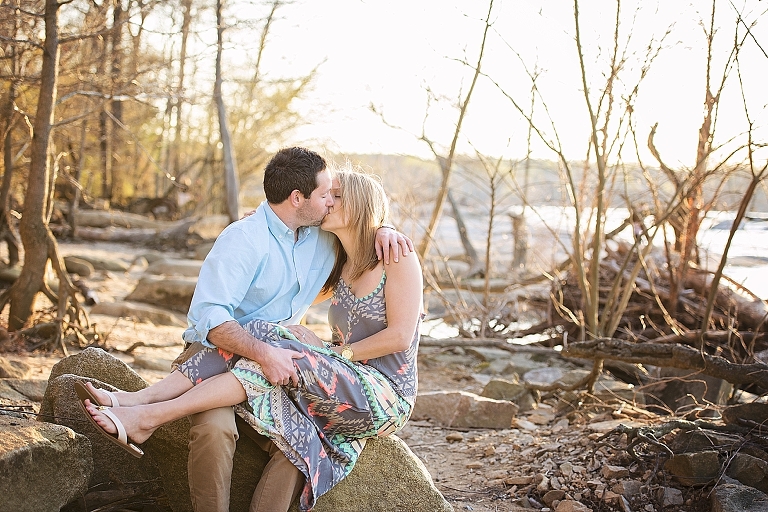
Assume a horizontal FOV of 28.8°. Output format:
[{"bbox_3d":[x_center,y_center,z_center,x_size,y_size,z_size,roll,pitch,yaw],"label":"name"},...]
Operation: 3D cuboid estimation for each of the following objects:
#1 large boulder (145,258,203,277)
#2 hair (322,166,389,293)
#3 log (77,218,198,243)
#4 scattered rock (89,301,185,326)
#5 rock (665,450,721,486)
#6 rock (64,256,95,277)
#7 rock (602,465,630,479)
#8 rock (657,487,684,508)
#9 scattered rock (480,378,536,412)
[{"bbox_3d":[-2.234,0.123,16.000,0.720,0.190,0.500,0,2,0],"label":"large boulder"},{"bbox_3d":[-0.088,-0.082,4.600,0.210,0.370,0.200,-1,2,-21],"label":"hair"},{"bbox_3d":[-3.812,-0.393,23.000,1.950,0.360,0.420,0,2,0],"label":"log"},{"bbox_3d":[-1.891,0.443,11.500,0.740,0.190,0.450,0,2,0],"label":"scattered rock"},{"bbox_3d":[1.188,0.818,5.750,0.220,0.140,0.170,0,2,0],"label":"rock"},{"bbox_3d":[-3.171,0.109,15.500,0.340,0.200,0.300,0,2,0],"label":"rock"},{"bbox_3d":[0.907,0.844,5.850,0.120,0.060,0.090,0,2,0],"label":"rock"},{"bbox_3d":[1.046,0.881,5.450,0.105,0.085,0.085,0,2,0],"label":"rock"},{"bbox_3d":[0.641,0.724,7.750,0.310,0.190,0.240,0,2,0],"label":"scattered rock"}]

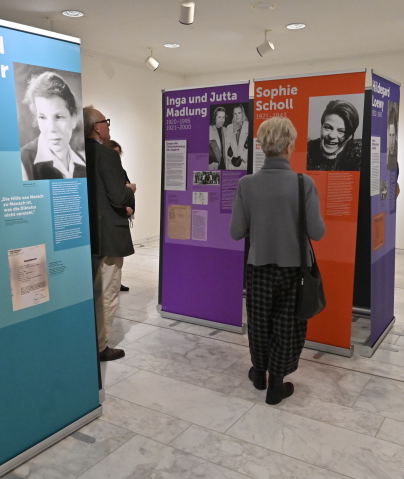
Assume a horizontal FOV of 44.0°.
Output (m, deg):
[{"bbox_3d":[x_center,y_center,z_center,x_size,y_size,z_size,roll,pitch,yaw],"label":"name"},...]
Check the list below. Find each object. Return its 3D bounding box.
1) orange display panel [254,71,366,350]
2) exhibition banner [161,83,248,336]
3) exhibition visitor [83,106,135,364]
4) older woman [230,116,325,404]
[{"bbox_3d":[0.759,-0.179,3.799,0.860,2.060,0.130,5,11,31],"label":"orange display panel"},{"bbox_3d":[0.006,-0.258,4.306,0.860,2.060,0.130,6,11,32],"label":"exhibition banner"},{"bbox_3d":[-0.700,-0.030,3.650,0.420,1.820,0.500,-3,9,-15],"label":"exhibition visitor"},{"bbox_3d":[0.455,0.116,3.127,0.550,1.690,0.420,3,9,17],"label":"older woman"}]

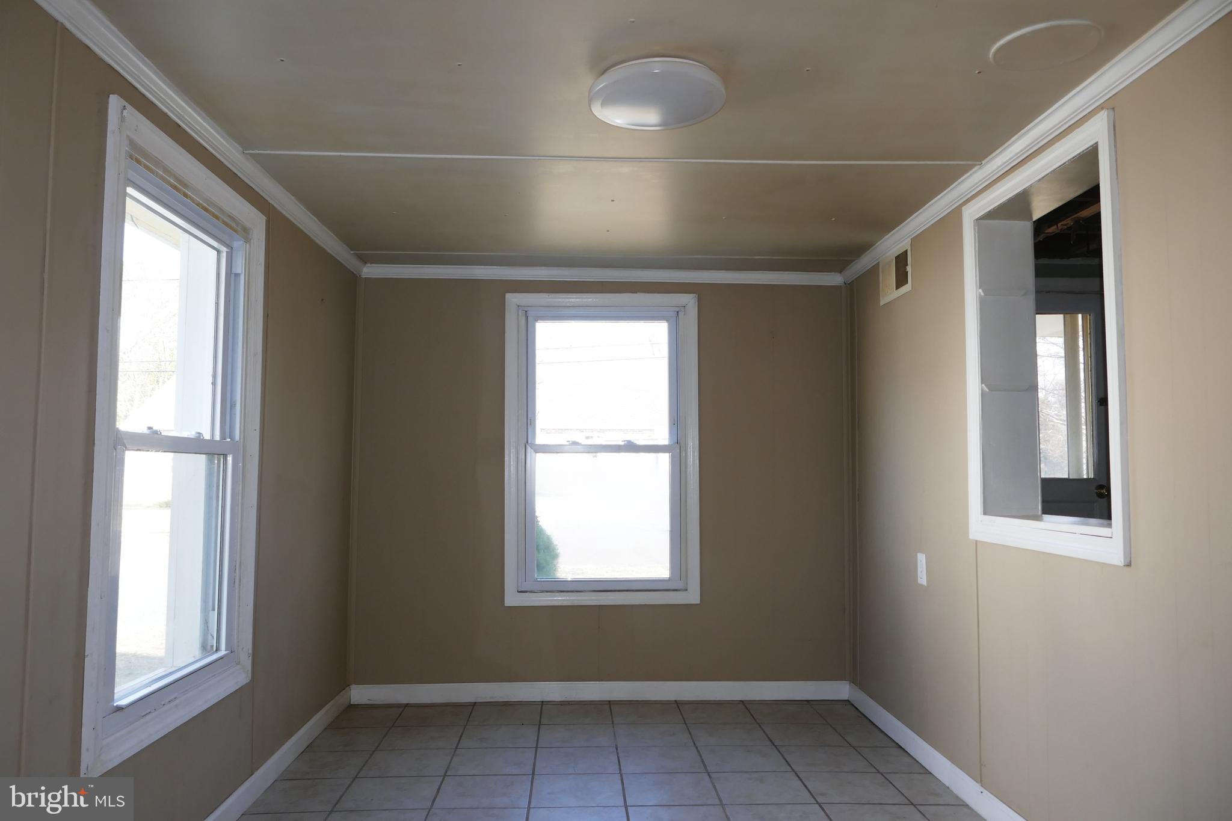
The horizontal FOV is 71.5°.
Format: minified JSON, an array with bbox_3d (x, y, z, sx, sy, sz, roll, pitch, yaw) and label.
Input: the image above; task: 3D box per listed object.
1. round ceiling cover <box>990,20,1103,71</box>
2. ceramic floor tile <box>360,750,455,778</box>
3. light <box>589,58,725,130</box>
[{"bbox_3d":[0.993,-0.841,1.980,0.236,0.015,0.236,0,-4,0],"label":"round ceiling cover"},{"bbox_3d":[-0.777,1.324,3.204,0.306,0.010,0.306,0,-4,-3],"label":"ceramic floor tile"},{"bbox_3d":[0.105,-0.792,2.183,0.350,0.056,0.350,0,-4,-2],"label":"light"}]

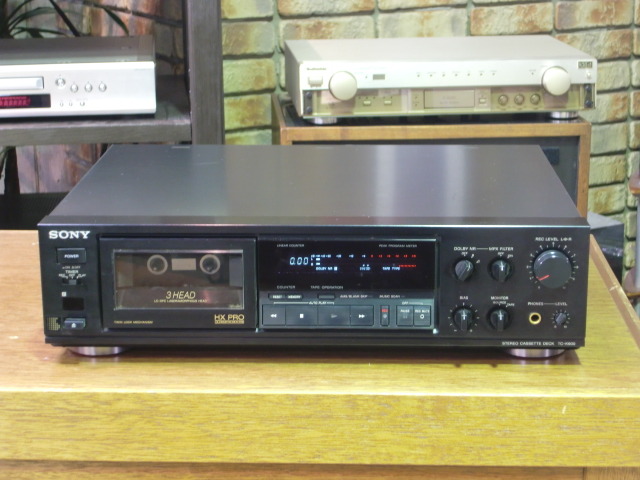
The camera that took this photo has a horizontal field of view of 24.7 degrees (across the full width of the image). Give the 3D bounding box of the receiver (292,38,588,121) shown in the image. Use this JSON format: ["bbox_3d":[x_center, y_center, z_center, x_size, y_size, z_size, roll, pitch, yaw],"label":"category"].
[{"bbox_3d":[0.173,-0.243,2.221,0.430,0.092,0.304,-2,15,-5],"label":"receiver"}]

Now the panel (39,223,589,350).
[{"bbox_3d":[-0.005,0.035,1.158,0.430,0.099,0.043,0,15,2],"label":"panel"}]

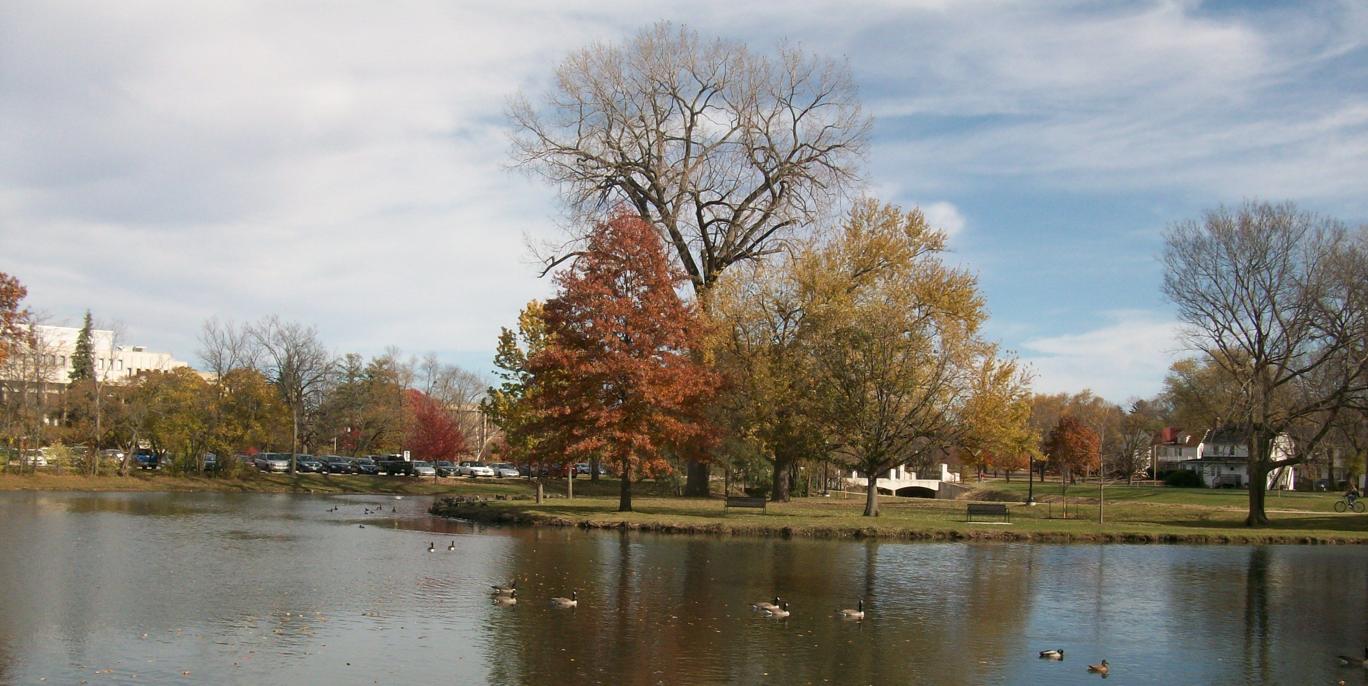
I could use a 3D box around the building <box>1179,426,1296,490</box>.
[{"bbox_3d":[74.916,15.707,182.000,8.800,8.300,12.500,5,-6,-42],"label":"building"}]

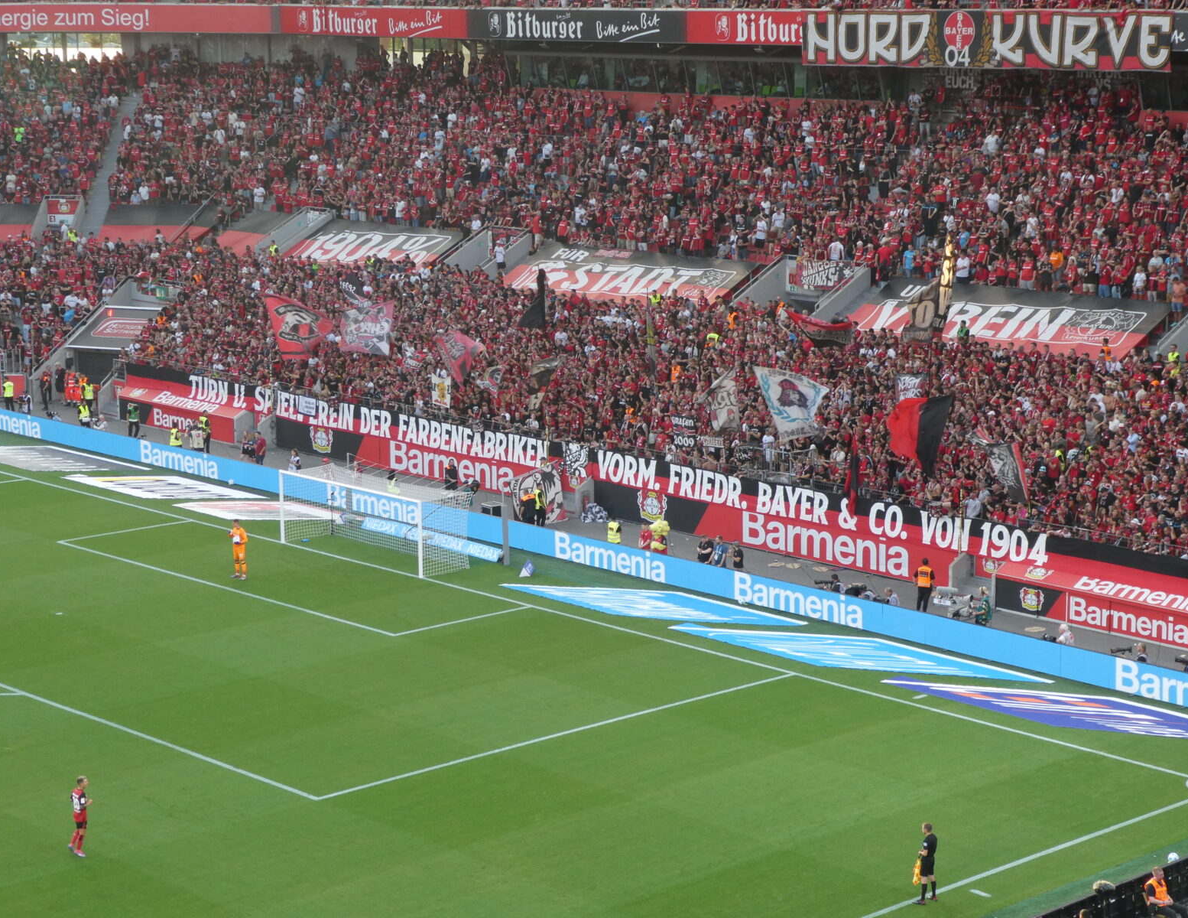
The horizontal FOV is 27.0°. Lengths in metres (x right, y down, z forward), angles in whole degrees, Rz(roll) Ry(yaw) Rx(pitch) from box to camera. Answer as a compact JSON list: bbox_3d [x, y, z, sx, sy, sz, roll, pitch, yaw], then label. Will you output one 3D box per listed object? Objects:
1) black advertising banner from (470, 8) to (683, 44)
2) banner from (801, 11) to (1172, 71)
[{"bbox_3d":[-1.073,-21.130,120.761,0.100,1.579,15.172,-9,14,-42],"label":"black advertising banner"},{"bbox_3d":[15.926,-17.559,103.623,0.100,2.321,19.230,-9,14,-42],"label":"banner"}]

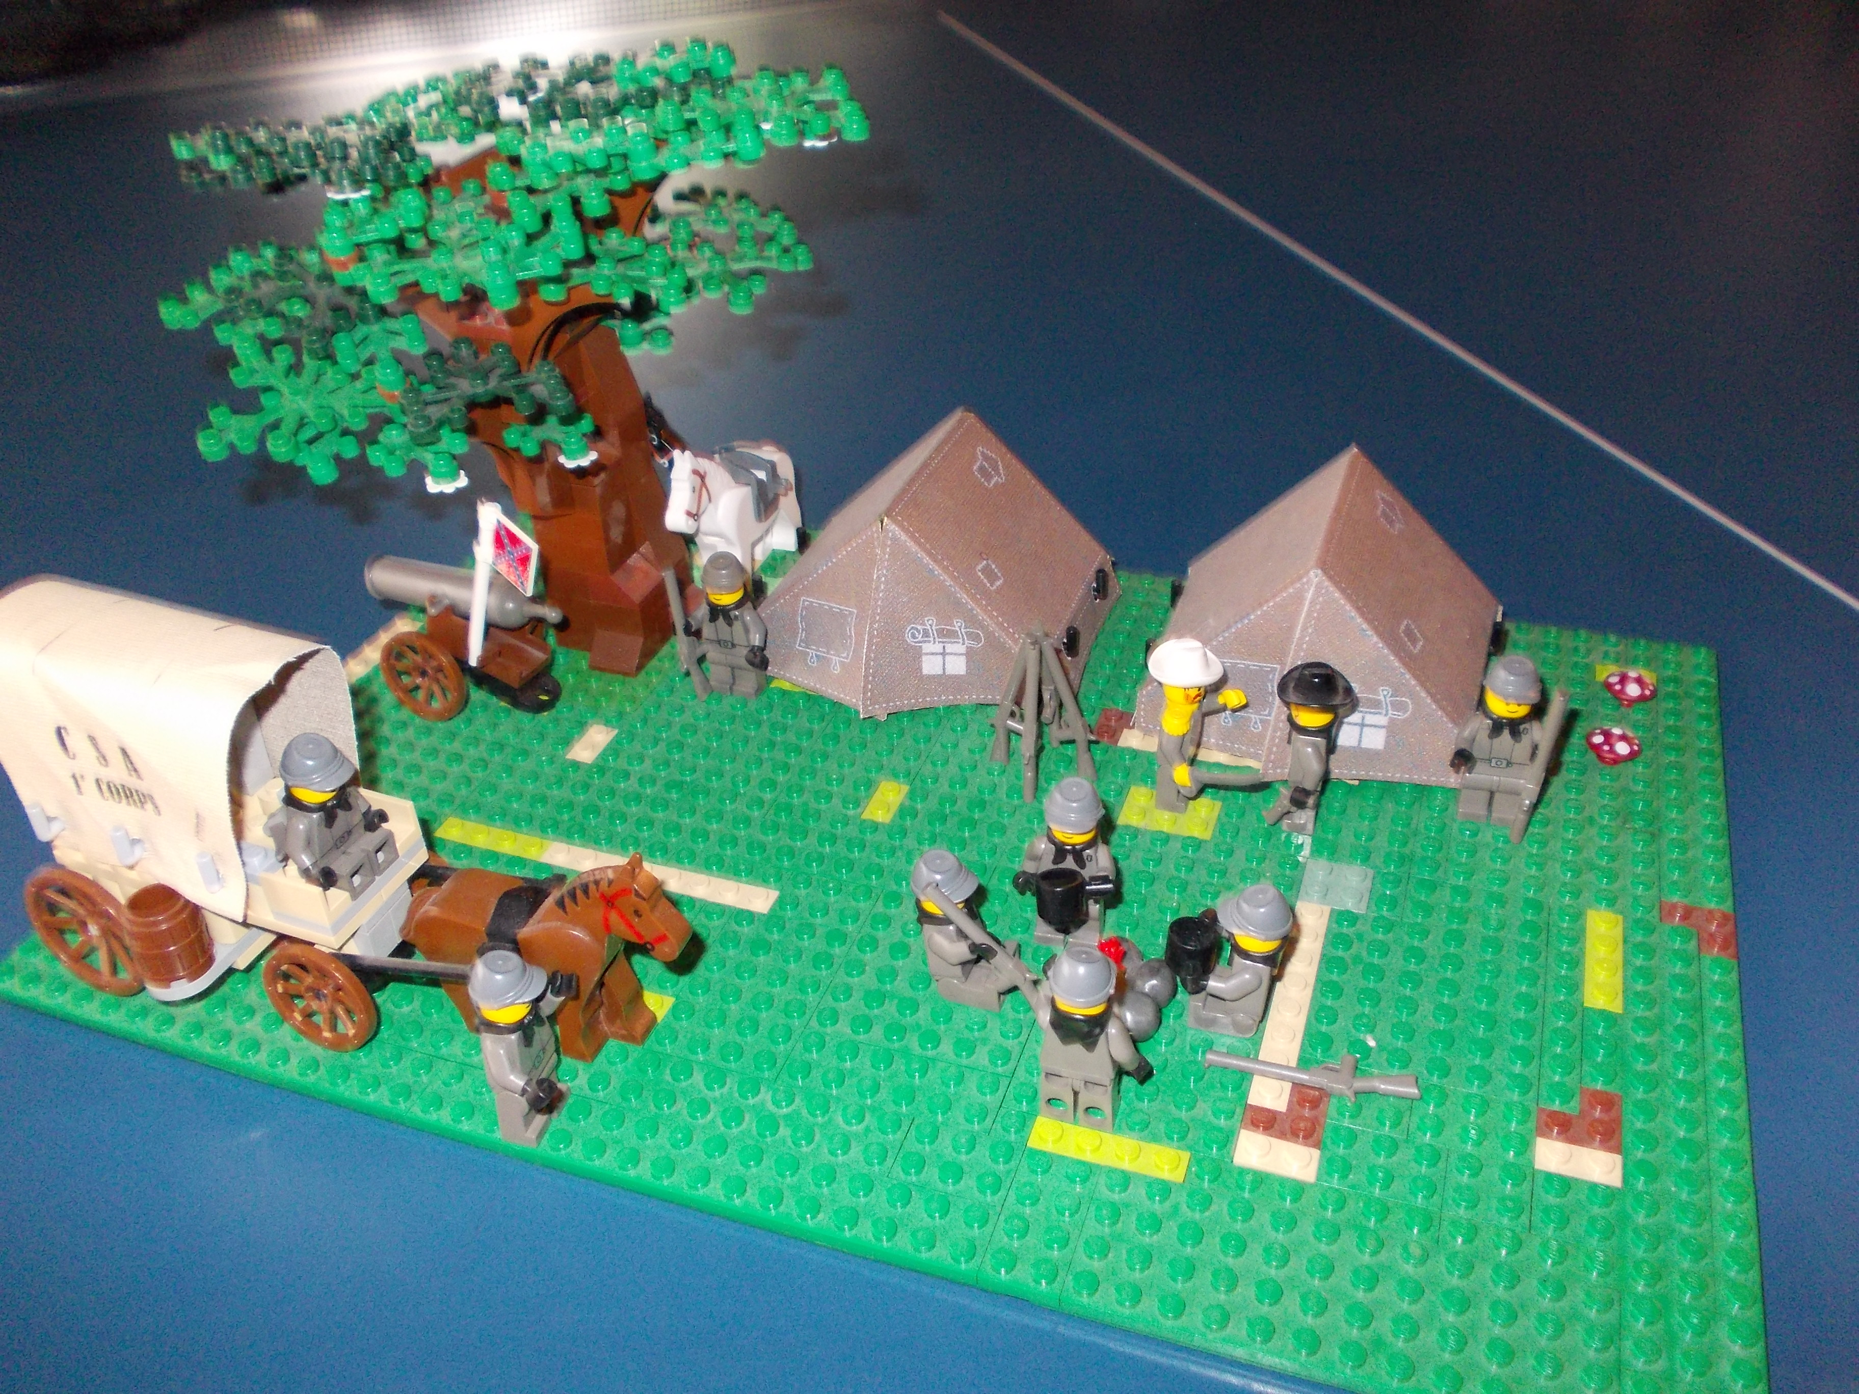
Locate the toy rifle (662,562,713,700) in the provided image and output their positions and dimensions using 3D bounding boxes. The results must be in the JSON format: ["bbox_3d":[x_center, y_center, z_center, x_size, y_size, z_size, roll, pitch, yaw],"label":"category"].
[{"bbox_3d":[-0.068,-0.018,0.429,0.010,0.044,0.004,4,37,22],"label":"toy rifle"}]

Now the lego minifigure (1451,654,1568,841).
[{"bbox_3d":[0.139,0.013,0.363,0.024,0.045,0.018,9,37,18],"label":"lego minifigure"}]

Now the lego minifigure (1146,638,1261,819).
[{"bbox_3d":[0.070,0.008,0.376,0.029,0.046,0.026,9,37,18],"label":"lego minifigure"}]

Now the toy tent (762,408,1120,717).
[{"bbox_3d":[-0.001,-0.041,0.445,0.098,0.058,0.088,9,37,18],"label":"toy tent"}]

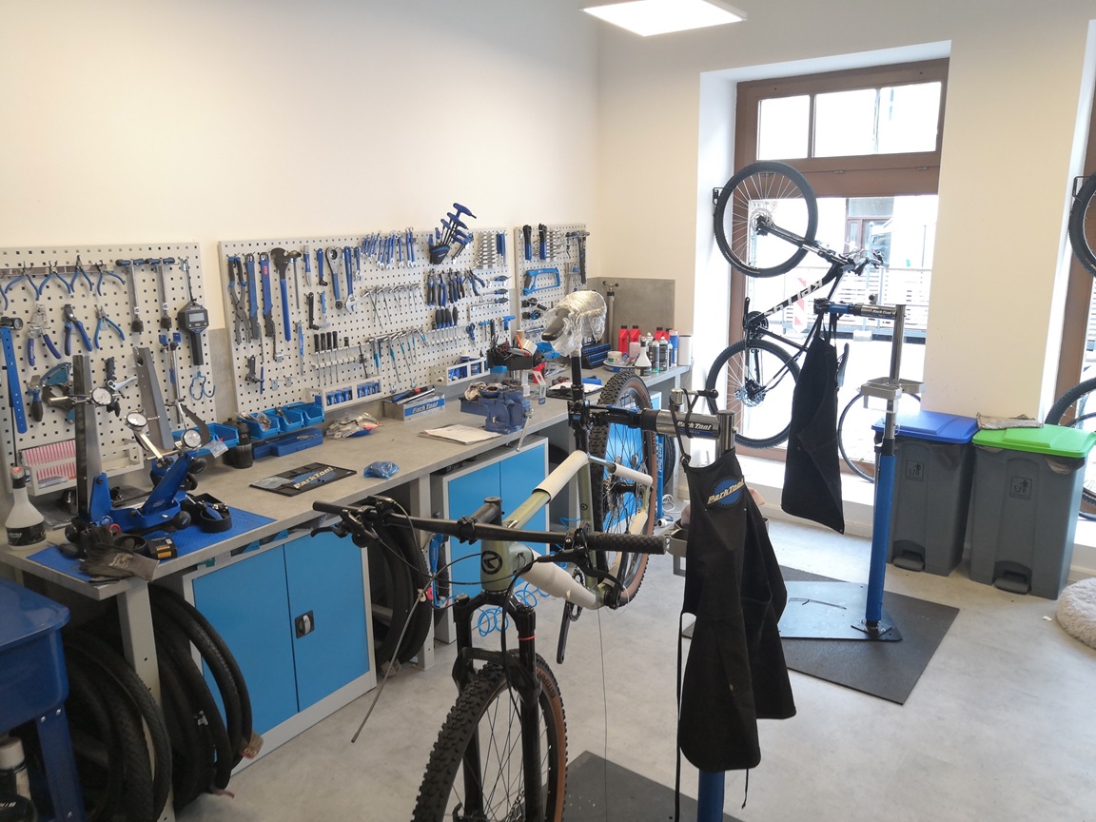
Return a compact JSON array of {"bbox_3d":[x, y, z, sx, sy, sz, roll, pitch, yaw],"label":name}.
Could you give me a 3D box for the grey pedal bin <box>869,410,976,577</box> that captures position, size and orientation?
[{"bbox_3d":[2.001,0.452,4.591,0.455,0.740,0.380,10,17,40],"label":"grey pedal bin"}]

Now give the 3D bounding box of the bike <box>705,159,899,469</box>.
[{"bbox_3d":[1.465,-0.635,5.306,1.030,1.800,0.680,8,11,40],"label":"bike"}]

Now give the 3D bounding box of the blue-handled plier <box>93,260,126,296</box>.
[{"bbox_3d":[-1.531,-0.467,2.997,0.030,0.124,0.093,8,15,32],"label":"blue-handled plier"}]

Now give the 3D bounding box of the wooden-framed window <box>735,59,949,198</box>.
[{"bbox_3d":[1.791,-1.677,5.188,1.420,0.730,0.090,10,17,40],"label":"wooden-framed window"}]

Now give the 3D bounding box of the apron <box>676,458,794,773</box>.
[{"bbox_3d":[0.466,0.463,2.080,0.280,0.770,0.200,-1,13,0],"label":"apron"}]

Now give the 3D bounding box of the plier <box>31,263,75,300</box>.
[{"bbox_3d":[-1.639,-0.440,2.833,0.030,0.114,0.102,8,15,32],"label":"plier"}]

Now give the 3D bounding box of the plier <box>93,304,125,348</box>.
[{"bbox_3d":[-1.547,-0.298,3.007,0.025,0.157,0.109,8,15,32],"label":"plier"}]

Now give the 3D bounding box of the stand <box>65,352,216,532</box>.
[{"bbox_3d":[-1.318,0.112,2.722,0.360,0.570,0.410,5,14,23],"label":"stand"}]

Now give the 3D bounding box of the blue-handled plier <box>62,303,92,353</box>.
[{"bbox_3d":[-1.609,-0.277,2.915,0.028,0.175,0.097,8,15,32],"label":"blue-handled plier"}]

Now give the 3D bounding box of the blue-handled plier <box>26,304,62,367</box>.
[{"bbox_3d":[-1.671,-0.252,2.824,0.030,0.203,0.103,8,15,32],"label":"blue-handled plier"}]

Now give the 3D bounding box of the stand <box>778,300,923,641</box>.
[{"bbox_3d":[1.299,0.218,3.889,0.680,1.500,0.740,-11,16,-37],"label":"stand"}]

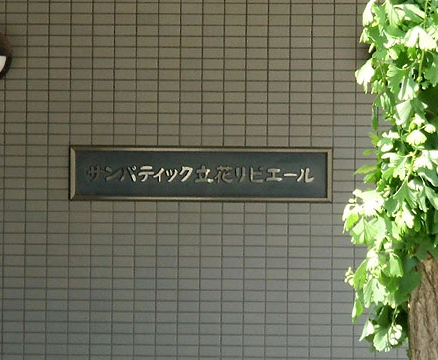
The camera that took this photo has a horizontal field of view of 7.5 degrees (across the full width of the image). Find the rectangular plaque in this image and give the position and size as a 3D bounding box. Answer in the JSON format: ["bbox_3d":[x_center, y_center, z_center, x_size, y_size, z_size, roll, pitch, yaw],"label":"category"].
[{"bbox_3d":[-0.083,-0.028,15.125,1.200,0.250,0.045,1,-1,3],"label":"rectangular plaque"}]

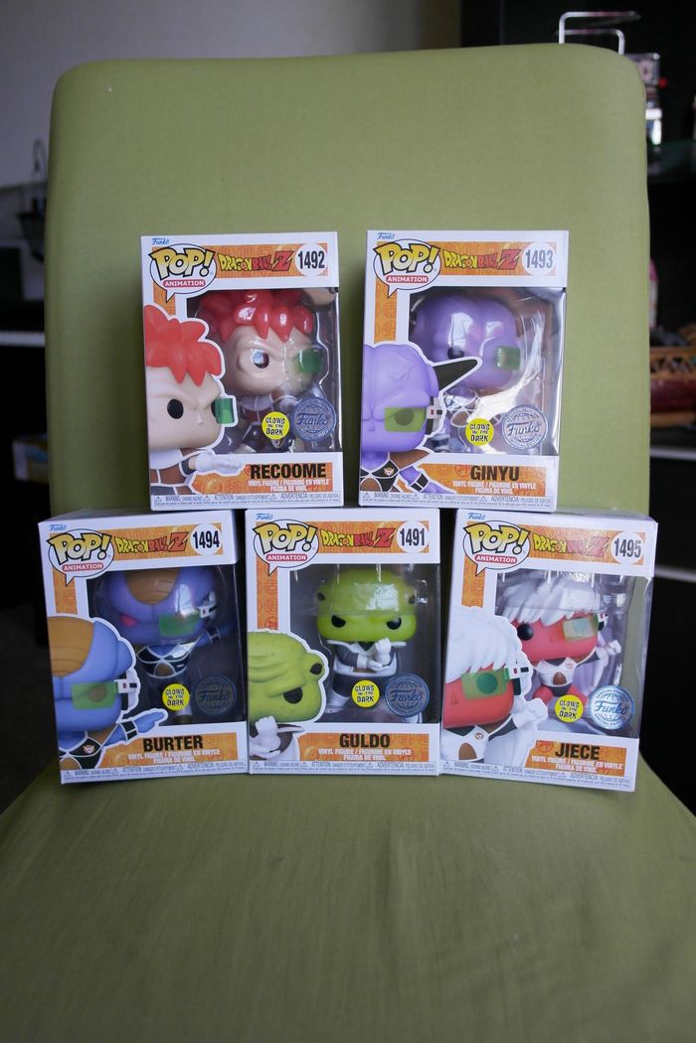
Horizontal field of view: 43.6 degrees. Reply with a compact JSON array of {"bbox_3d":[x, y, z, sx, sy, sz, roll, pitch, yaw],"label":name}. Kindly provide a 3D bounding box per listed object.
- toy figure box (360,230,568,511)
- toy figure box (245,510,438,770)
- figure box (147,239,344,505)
[{"bbox_3d":[0.071,-0.090,0.548,0.114,0.160,0.089,2,4,6],"label":"toy figure box"},{"bbox_3d":[-0.001,0.070,0.562,0.114,0.160,0.089,0,4,2],"label":"toy figure box"},{"bbox_3d":[-0.061,-0.091,0.557,0.114,0.160,0.089,-1,4,0],"label":"figure box"}]

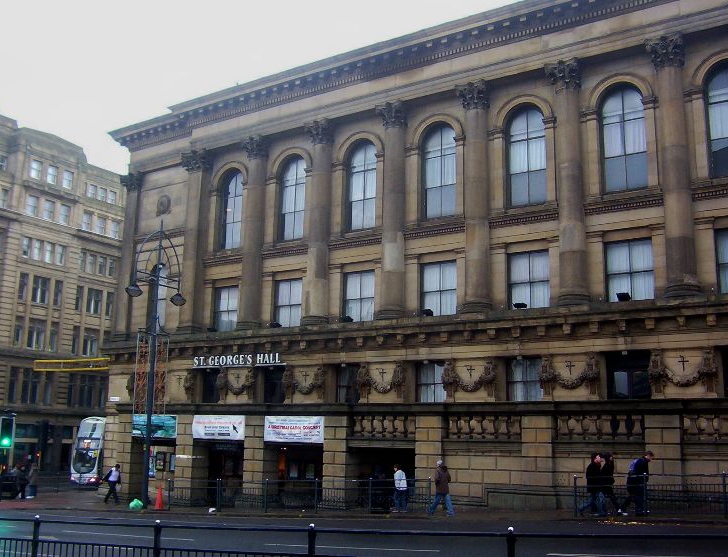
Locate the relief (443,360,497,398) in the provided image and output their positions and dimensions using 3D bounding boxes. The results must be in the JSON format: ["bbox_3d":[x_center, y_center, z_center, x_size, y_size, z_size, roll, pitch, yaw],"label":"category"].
[{"bbox_3d":[4.066,3.859,29.727,2.150,1.500,0.380,-6,-14,31],"label":"relief"}]

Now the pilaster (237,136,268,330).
[{"bbox_3d":[-5.477,-2.211,38.106,1.200,9.500,1.200,1,-12,0],"label":"pilaster"}]

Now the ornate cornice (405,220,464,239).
[{"bbox_3d":[3.235,-2.061,33.755,3.100,0.470,0.380,-6,-14,31],"label":"ornate cornice"}]

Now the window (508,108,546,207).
[{"bbox_3d":[6.661,-4.996,31.324,1.700,4.200,0.250,-6,-14,31],"label":"window"}]

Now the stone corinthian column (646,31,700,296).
[{"bbox_3d":[11.030,-4.106,27.596,1.220,9.700,1.000,-6,-14,32],"label":"stone corinthian column"}]

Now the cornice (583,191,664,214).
[{"bbox_3d":[9.593,-2.762,28.377,2.800,0.470,0.450,-6,-14,32],"label":"cornice"}]

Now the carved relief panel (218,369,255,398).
[{"bbox_3d":[-5.974,4.986,36.037,2.100,1.500,0.400,-6,-14,31],"label":"carved relief panel"}]

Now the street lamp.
[{"bbox_3d":[-8.826,3.474,32.256,0.720,11.850,2.950,-6,-14,31],"label":"street lamp"}]

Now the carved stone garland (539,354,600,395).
[{"bbox_3d":[7.384,3.459,27.717,2.150,1.500,0.380,-6,-14,31],"label":"carved stone garland"}]

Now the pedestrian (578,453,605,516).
[{"bbox_3d":[6.410,5.812,21.792,0.680,1.720,0.500,-6,-14,31],"label":"pedestrian"}]

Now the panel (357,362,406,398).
[{"bbox_3d":[0.760,4.189,31.693,2.100,1.450,0.450,-6,-14,32],"label":"panel"}]

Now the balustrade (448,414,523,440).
[{"bbox_3d":[4.249,5.215,26.883,2.970,0.950,0.380,-6,-14,31],"label":"balustrade"}]

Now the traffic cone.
[{"bbox_3d":[-8.001,8.568,30.099,0.400,0.960,0.400,-6,-14,31],"label":"traffic cone"}]

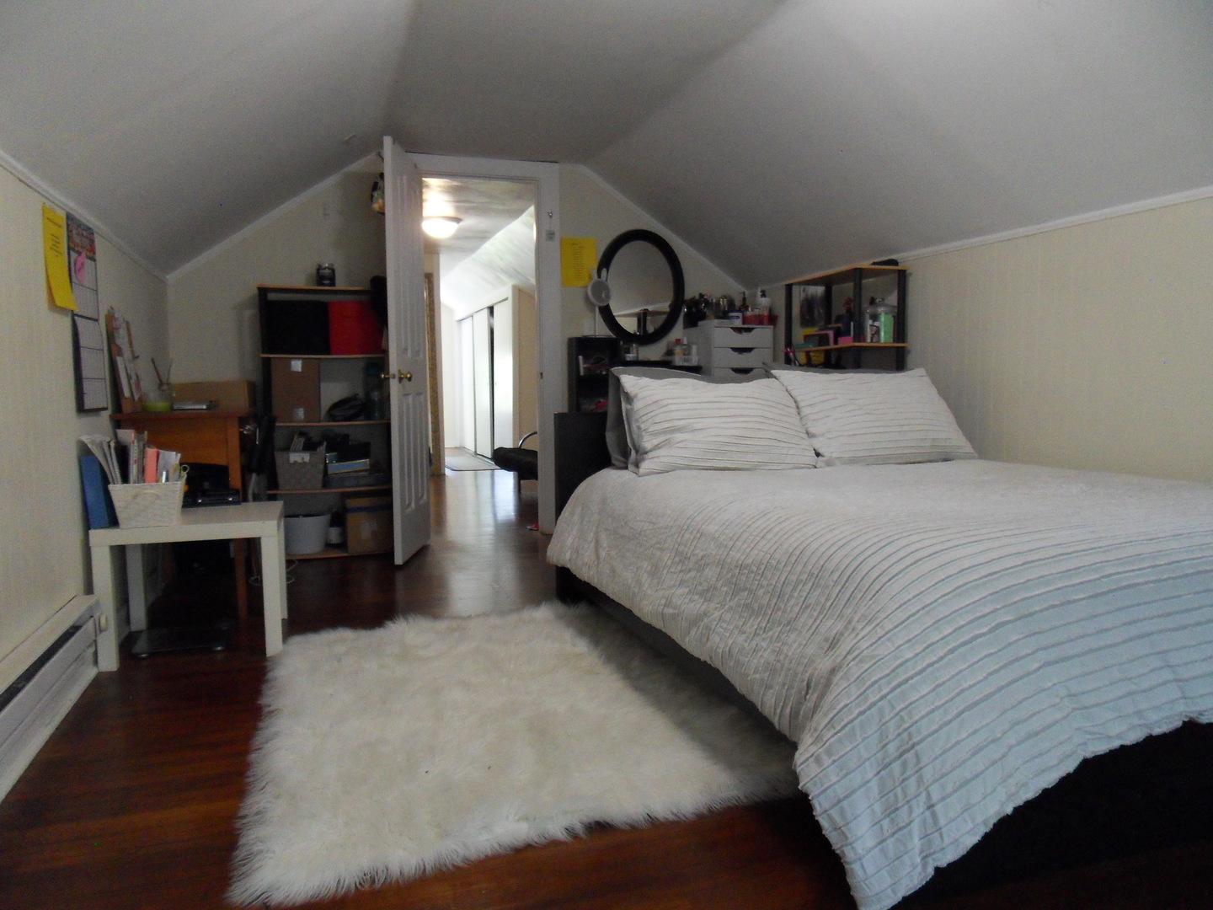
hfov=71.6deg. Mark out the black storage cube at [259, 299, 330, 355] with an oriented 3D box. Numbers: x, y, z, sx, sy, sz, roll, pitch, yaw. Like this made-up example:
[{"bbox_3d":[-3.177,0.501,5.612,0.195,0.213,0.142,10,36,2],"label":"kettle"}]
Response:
[{"bbox_3d":[-1.589,-0.646,4.327,0.300,0.265,0.270,-2,5,-19],"label":"black storage cube"}]

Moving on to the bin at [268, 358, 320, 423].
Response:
[{"bbox_3d":[-1.575,-0.330,4.279,0.225,0.310,0.260,-2,5,-19],"label":"bin"}]

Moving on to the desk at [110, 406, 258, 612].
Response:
[{"bbox_3d":[-1.704,0.219,3.534,0.430,0.790,0.830,-2,5,-19],"label":"desk"}]

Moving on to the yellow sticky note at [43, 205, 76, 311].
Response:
[{"bbox_3d":[-1.529,-0.544,2.357,0.030,0.275,0.216,-2,5,-19],"label":"yellow sticky note"}]

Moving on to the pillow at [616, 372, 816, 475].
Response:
[{"bbox_3d":[0.417,-0.121,3.124,0.710,0.432,0.160,-2,-33,-19],"label":"pillow"}]

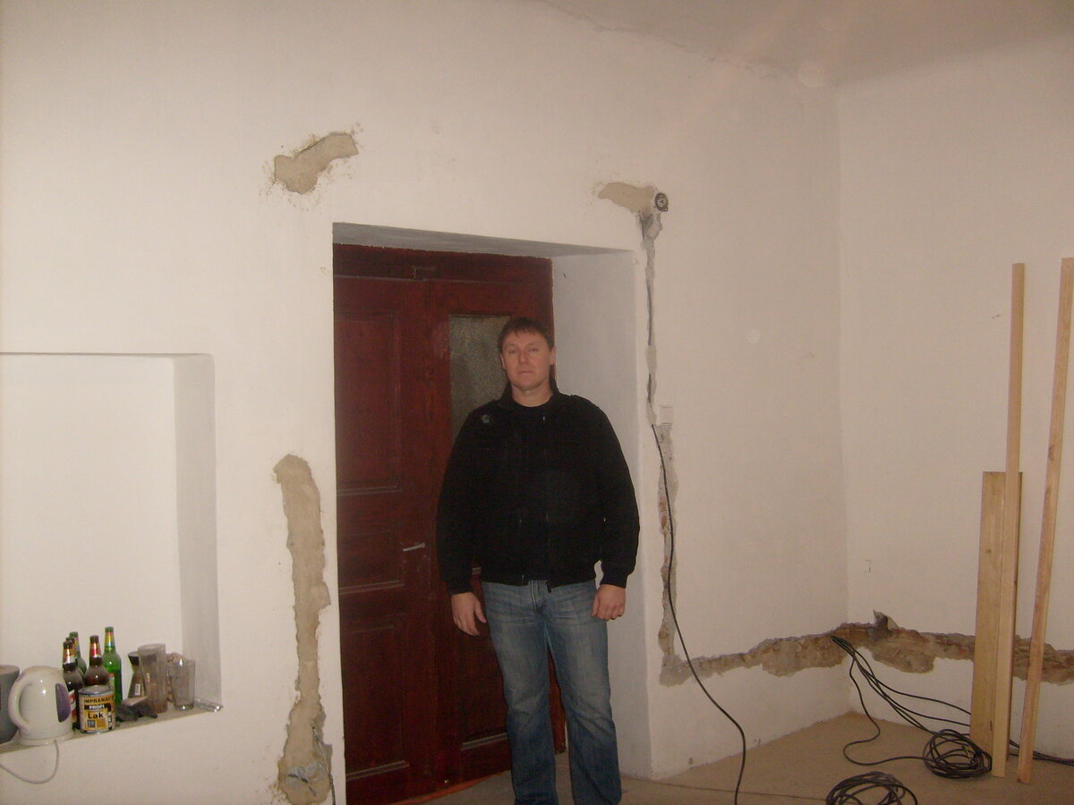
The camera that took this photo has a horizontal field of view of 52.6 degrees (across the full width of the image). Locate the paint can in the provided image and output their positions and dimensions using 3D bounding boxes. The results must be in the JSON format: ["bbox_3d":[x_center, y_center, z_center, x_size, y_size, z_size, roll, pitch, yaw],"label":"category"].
[{"bbox_3d":[-1.324,0.923,3.263,0.100,0.117,0.100,-1,0,-22],"label":"paint can"}]

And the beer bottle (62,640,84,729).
[{"bbox_3d":[-1.411,0.854,3.277,0.068,0.260,0.068,-1,0,-23],"label":"beer bottle"}]

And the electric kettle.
[{"bbox_3d":[-1.448,0.880,3.167,0.150,0.210,0.210,-1,0,27],"label":"electric kettle"}]

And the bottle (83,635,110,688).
[{"bbox_3d":[-1.359,0.852,3.345,0.068,0.260,0.068,-1,0,-22],"label":"bottle"}]

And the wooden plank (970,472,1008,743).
[{"bbox_3d":[2.062,0.947,4.879,0.026,1.264,0.160,11,-8,-44],"label":"wooden plank"}]

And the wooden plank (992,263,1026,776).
[{"bbox_3d":[2.056,0.479,4.728,0.030,2.229,0.048,13,-11,-44],"label":"wooden plank"}]

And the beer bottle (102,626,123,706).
[{"bbox_3d":[-1.366,0.852,3.478,0.067,0.260,0.067,-1,0,-21],"label":"beer bottle"}]

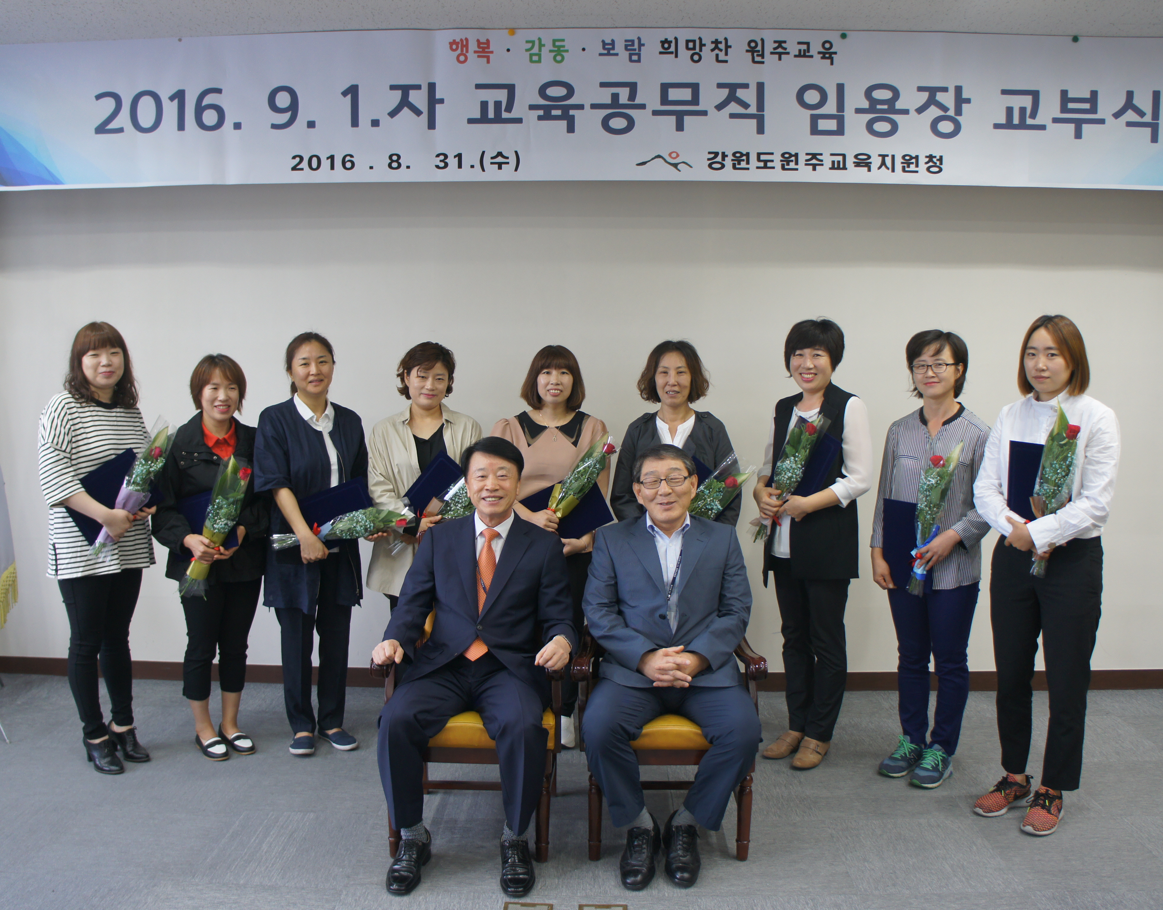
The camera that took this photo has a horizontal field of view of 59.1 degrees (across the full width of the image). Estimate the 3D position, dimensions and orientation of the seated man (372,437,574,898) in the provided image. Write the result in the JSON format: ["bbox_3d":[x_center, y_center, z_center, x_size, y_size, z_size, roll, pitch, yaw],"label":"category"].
[{"bbox_3d":[-0.317,0.595,3.150,0.590,1.290,0.660,0,6,-2],"label":"seated man"}]

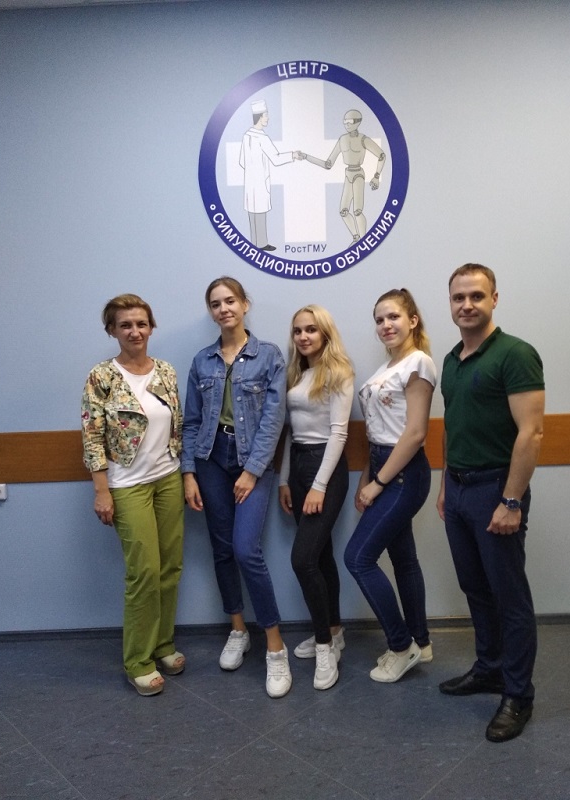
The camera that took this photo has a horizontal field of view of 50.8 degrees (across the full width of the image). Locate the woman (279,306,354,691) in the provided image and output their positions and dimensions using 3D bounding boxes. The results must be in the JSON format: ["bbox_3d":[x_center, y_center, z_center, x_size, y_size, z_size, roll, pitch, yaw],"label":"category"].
[{"bbox_3d":[0.138,0.400,2.700,0.420,1.630,0.400,2,6,42],"label":"woman"}]

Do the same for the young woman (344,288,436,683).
[{"bbox_3d":[0.472,0.359,2.697,0.460,1.690,0.410,-5,5,-35],"label":"young woman"}]

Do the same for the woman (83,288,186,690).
[{"bbox_3d":[-0.638,0.393,2.674,0.480,1.700,0.380,-5,5,-33],"label":"woman"}]

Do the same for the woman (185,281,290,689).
[{"bbox_3d":[-0.216,0.344,2.660,0.490,1.770,0.420,-1,5,8],"label":"woman"}]

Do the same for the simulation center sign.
[{"bbox_3d":[0.092,-1.095,2.881,1.010,1.030,0.020,-2,5,0],"label":"simulation center sign"}]

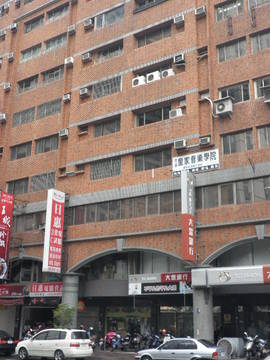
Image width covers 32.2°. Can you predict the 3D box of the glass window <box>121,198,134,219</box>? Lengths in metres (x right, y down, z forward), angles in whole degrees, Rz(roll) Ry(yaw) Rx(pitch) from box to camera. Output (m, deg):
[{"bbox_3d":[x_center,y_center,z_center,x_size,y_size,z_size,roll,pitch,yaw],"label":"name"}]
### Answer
[{"bbox_3d":[-0.524,2.007,31.883,1.069,1.308,0.100,-11,-20,32],"label":"glass window"}]

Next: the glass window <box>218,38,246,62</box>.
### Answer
[{"bbox_3d":[6.244,-8.173,29.906,1.892,1.146,0.150,-11,-22,32],"label":"glass window"}]

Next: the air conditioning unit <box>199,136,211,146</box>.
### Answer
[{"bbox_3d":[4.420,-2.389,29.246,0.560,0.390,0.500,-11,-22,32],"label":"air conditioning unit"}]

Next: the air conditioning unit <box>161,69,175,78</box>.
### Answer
[{"bbox_3d":[2.414,-7.619,33.763,0.840,0.510,0.320,-11,-22,32],"label":"air conditioning unit"}]

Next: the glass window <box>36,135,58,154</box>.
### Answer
[{"bbox_3d":[-7.321,-2.933,38.883,2.639,1.365,0.120,-10,-20,33],"label":"glass window"}]

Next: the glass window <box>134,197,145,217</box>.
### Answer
[{"bbox_3d":[0.365,1.811,31.323,0.928,1.322,0.120,-10,-21,33],"label":"glass window"}]

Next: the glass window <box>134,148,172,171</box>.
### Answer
[{"bbox_3d":[1.207,-1.315,31.106,2.844,1.208,0.150,-11,-22,32],"label":"glass window"}]

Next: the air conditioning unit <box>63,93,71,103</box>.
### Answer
[{"bbox_3d":[-5.581,-6.768,38.574,0.596,0.512,0.420,-10,-20,33],"label":"air conditioning unit"}]

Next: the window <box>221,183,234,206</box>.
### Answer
[{"bbox_3d":[5.706,0.870,28.788,0.871,1.336,0.100,-11,-22,32],"label":"window"}]

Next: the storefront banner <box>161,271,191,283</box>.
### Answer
[{"bbox_3d":[2.512,5.975,28.572,2.109,0.567,0.200,-10,-21,33],"label":"storefront banner"}]

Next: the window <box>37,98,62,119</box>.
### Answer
[{"bbox_3d":[-7.187,-5.941,39.322,2.709,1.265,0.150,-10,-21,33],"label":"window"}]

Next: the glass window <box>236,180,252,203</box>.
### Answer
[{"bbox_3d":[6.485,0.700,27.762,0.935,1.325,0.120,-10,-20,33],"label":"glass window"}]

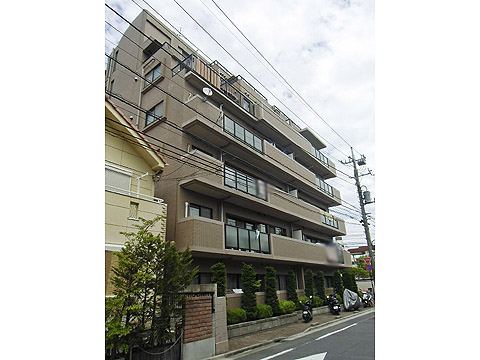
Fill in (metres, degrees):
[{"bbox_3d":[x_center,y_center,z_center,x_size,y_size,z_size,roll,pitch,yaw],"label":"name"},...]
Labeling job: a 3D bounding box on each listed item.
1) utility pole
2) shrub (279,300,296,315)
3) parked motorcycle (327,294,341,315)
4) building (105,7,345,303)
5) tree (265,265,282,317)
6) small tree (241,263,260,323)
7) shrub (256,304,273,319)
[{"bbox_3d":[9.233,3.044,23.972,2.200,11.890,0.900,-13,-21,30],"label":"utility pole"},{"bbox_3d":[2.358,6.325,16.524,0.900,0.690,0.900,-13,-21,30],"label":"shrub"},{"bbox_3d":[5.882,7.821,20.991,0.720,1.200,1.800,-3,-18,4],"label":"parked motorcycle"},{"bbox_3d":[0.377,1.153,25.802,9.000,17.200,23.000,-13,-21,30],"label":"building"},{"bbox_3d":[1.583,5.236,15.740,0.800,2.290,0.800,-2,-18,-1],"label":"tree"},{"bbox_3d":[0.442,4.663,14.035,0.820,2.370,0.820,-2,-18,-1],"label":"small tree"},{"bbox_3d":[1.074,5.756,14.577,0.750,0.620,0.750,-2,-18,-1],"label":"shrub"}]

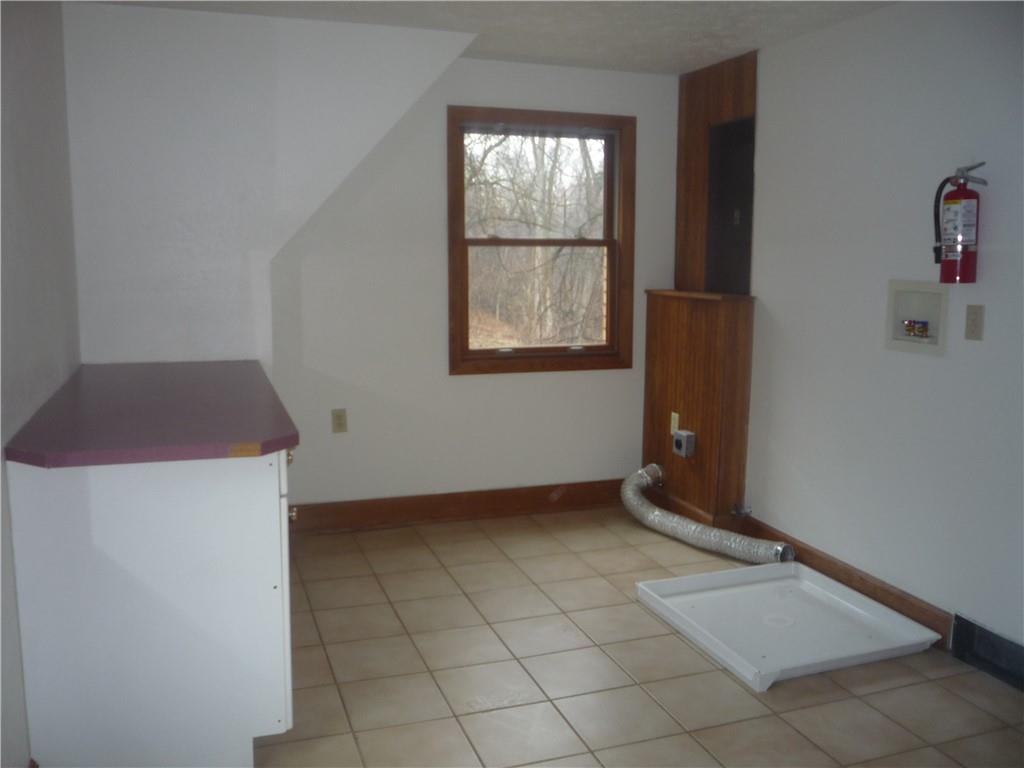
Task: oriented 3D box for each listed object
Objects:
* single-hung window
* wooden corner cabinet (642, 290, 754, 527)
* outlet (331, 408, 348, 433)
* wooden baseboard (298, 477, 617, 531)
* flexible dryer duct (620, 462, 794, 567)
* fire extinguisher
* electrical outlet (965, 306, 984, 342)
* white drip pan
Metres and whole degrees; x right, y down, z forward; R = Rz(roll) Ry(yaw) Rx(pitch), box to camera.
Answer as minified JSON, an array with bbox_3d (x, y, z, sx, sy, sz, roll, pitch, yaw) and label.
[{"bbox_3d":[0.158,-0.711,4.513,1.010,1.305,0.100,-3,9,-19],"label":"single-hung window"},{"bbox_3d":[0.916,0.130,4.486,0.190,1.171,0.737,-3,9,-19],"label":"wooden corner cabinet"},{"bbox_3d":[-0.828,0.179,4.262,0.072,0.115,0.010,-3,9,-19],"label":"outlet"},{"bbox_3d":[-0.220,0.628,4.541,2.002,0.150,0.018,-3,9,-19],"label":"wooden baseboard"},{"bbox_3d":[0.898,0.621,4.267,0.400,0.260,1.060,-3,9,-19],"label":"flexible dryer duct"},{"bbox_3d":[1.457,-0.519,2.883,0.120,0.389,0.192,-3,9,-19],"label":"fire extinguisher"},{"bbox_3d":[1.525,-0.202,2.931,0.010,0.117,0.072,-3,9,-19],"label":"electrical outlet"},{"bbox_3d":[0.986,0.863,3.275,0.767,0.067,0.810,-3,9,-19],"label":"white drip pan"}]

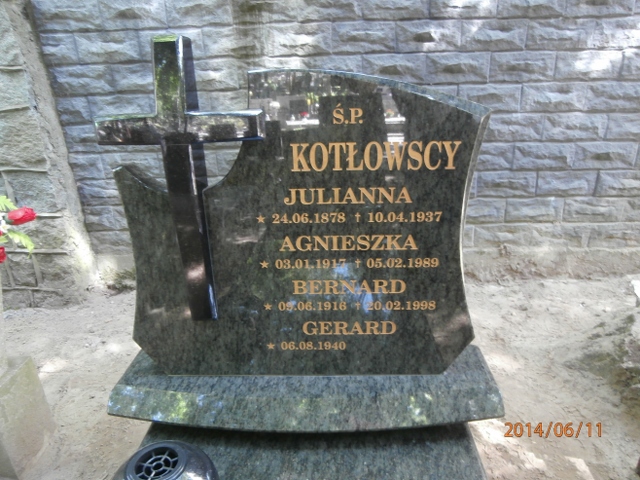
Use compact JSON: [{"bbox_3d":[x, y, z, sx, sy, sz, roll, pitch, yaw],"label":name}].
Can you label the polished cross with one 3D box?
[{"bbox_3d":[-0.344,-0.120,1.149,0.414,0.735,0.121,-1,20,2],"label":"polished cross"}]

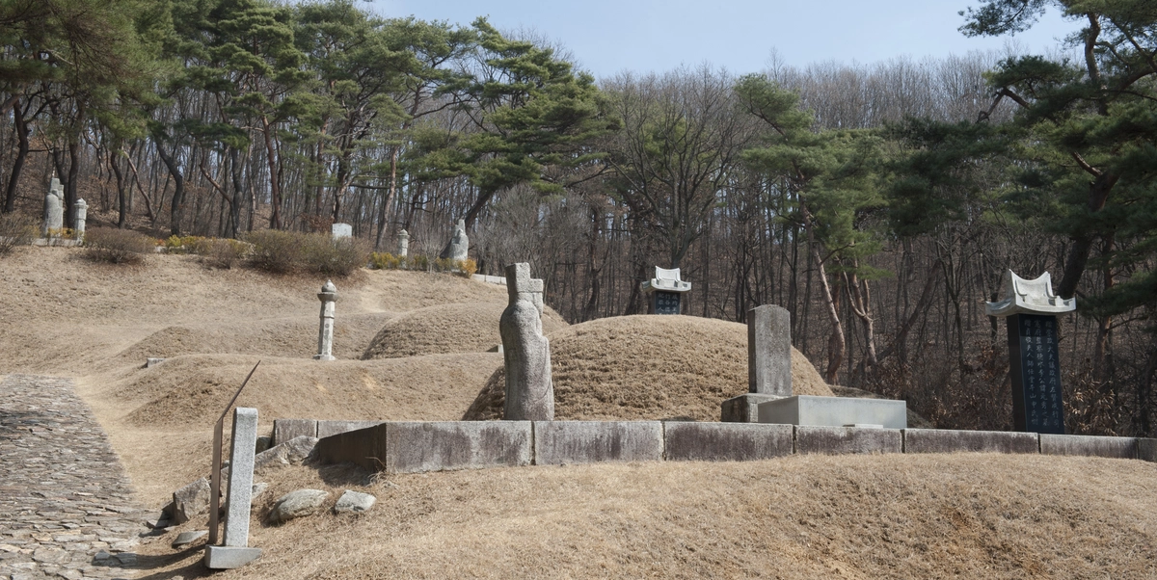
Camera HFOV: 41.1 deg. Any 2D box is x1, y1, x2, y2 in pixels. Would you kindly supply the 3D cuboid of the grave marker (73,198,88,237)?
[{"bbox_3d":[-15.910,-2.249,49.386,0.400,1.415,0.400,4,-12,-20],"label":"grave marker"}]

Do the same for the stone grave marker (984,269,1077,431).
[{"bbox_3d":[6.176,0.880,20.834,0.950,2.319,0.680,4,-12,-19],"label":"stone grave marker"}]

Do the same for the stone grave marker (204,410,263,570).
[{"bbox_3d":[-2.335,1.355,10.673,0.340,1.100,0.260,6,-10,-19],"label":"stone grave marker"}]

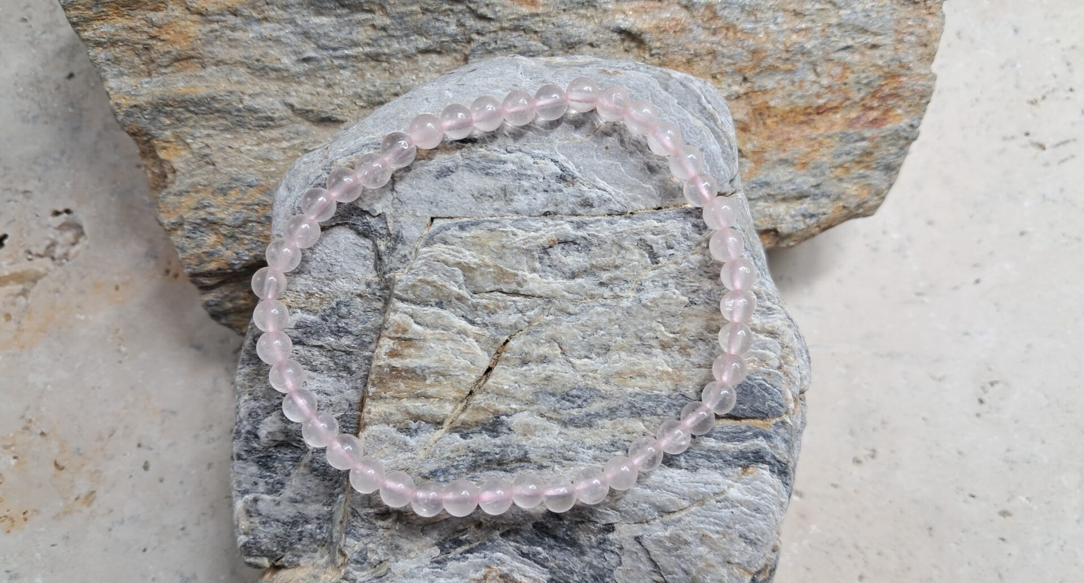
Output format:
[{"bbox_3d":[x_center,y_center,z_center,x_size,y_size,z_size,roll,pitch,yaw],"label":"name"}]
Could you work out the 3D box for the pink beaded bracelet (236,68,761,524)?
[{"bbox_3d":[-0.005,0.000,0.107,0.064,0.006,0.055,0,86,-2],"label":"pink beaded bracelet"}]

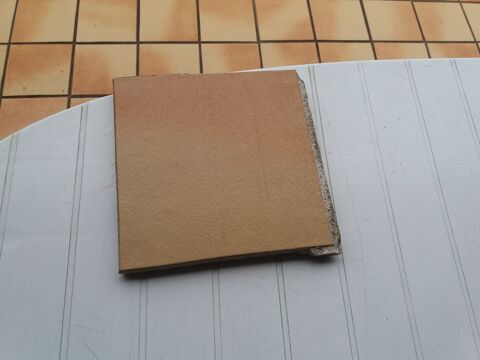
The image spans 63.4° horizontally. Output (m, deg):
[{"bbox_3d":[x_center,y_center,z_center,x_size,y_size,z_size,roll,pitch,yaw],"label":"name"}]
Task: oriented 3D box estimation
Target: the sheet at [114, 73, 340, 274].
[{"bbox_3d":[-0.018,-0.018,0.400,0.209,0.018,0.202,-5,70,-9],"label":"sheet"}]

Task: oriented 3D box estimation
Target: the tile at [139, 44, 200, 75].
[{"bbox_3d":[-0.236,-0.376,1.314,0.200,0.010,0.200,-3,68,-6],"label":"tile"}]

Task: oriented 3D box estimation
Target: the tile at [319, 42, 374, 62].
[{"bbox_3d":[0.390,-0.403,1.385,0.200,0.010,0.200,-3,68,-6],"label":"tile"}]

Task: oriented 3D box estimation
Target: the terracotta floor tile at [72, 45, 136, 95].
[{"bbox_3d":[-0.444,-0.367,1.291,0.200,0.010,0.200,-3,68,-6],"label":"terracotta floor tile"}]

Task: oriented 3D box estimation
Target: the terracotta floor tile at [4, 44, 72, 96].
[{"bbox_3d":[-0.653,-0.358,1.267,0.200,0.010,0.200,-3,68,-6],"label":"terracotta floor tile"}]

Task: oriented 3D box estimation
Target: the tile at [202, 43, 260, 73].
[{"bbox_3d":[-0.027,-0.385,1.338,0.200,0.010,0.200,-3,68,-6],"label":"tile"}]

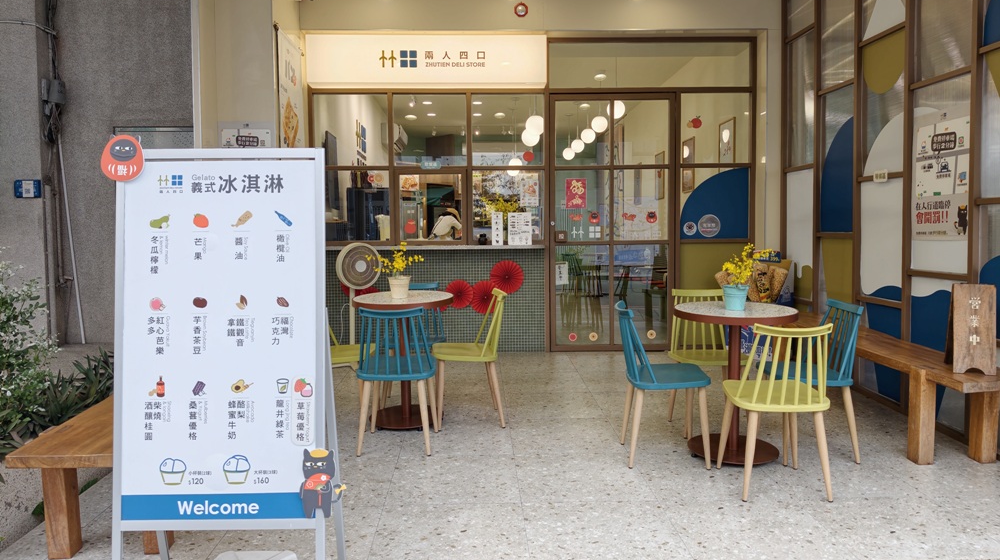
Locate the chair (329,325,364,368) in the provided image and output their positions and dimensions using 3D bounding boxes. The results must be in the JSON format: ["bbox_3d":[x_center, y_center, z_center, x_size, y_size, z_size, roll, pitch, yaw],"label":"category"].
[{"bbox_3d":[-1.016,0.490,4.152,0.480,0.760,0.440,-1,4,-8],"label":"chair"}]

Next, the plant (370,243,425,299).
[{"bbox_3d":[-0.637,-0.059,4.306,0.330,0.355,0.280,-1,4,0],"label":"plant"}]

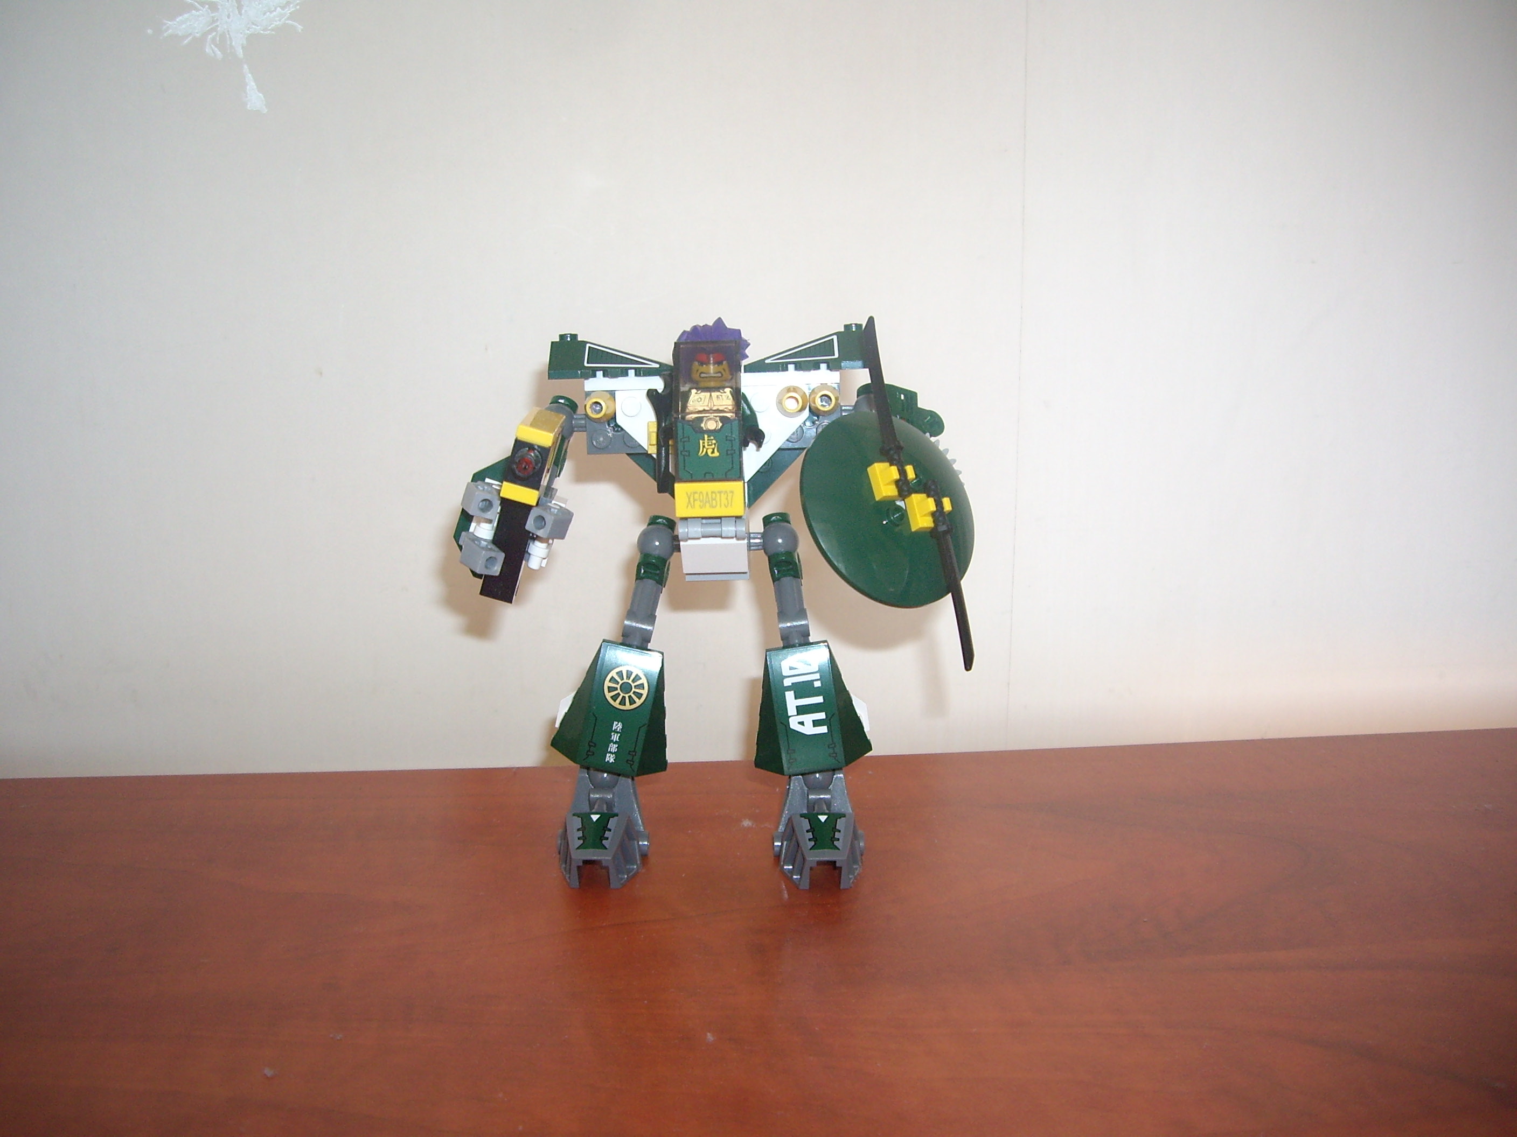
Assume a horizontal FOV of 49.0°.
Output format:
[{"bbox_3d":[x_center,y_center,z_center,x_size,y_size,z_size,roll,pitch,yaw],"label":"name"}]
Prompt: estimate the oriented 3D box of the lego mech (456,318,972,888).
[{"bbox_3d":[-0.010,0.008,0.407,0.121,0.138,0.086,-1,15,-1],"label":"lego mech"}]

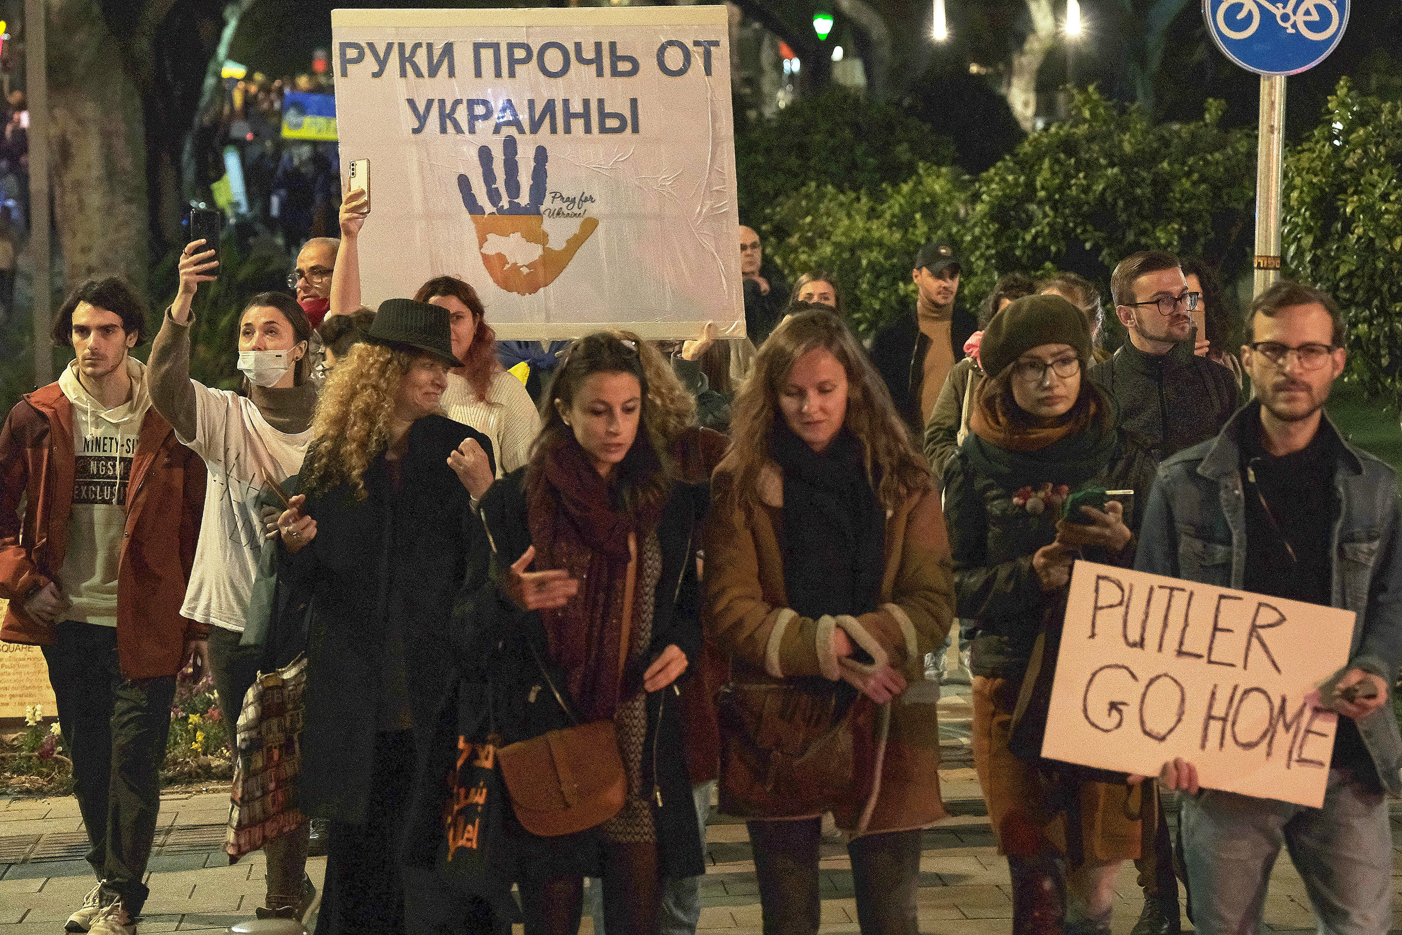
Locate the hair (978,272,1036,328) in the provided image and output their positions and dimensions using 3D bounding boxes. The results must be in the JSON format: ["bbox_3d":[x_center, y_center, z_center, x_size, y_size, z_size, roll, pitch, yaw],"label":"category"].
[{"bbox_3d":[0.979,-0.507,13.800,0.240,0.250,0.230,0,3,-9],"label":"hair"}]

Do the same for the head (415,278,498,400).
[{"bbox_3d":[-0.687,-0.372,12.300,0.230,0.330,0.250,1,3,13],"label":"head"}]

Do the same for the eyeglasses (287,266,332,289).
[{"bbox_3d":[-1.112,-0.549,12.600,0.140,0.050,0.140,-6,1,38],"label":"eyeglasses"}]

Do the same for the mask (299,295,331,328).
[{"bbox_3d":[-1.112,-0.451,12.600,0.130,0.100,0.100,2,3,36],"label":"mask"}]

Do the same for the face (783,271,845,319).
[{"bbox_3d":[0.443,-0.643,16.700,0.190,0.220,0.190,0,3,2],"label":"face"}]

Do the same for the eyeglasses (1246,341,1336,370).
[{"bbox_3d":[1.043,-0.196,7.700,0.148,0.050,0.130,0,4,6],"label":"eyeglasses"}]

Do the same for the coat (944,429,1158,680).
[{"bbox_3d":[0.690,0.170,8.650,0.440,0.520,0.360,0,3,0],"label":"coat"}]

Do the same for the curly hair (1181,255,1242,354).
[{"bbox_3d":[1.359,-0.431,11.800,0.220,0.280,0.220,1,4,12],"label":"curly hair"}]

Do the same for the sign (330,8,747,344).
[{"bbox_3d":[-0.481,-0.869,12.900,1.180,0.980,0.020,-1,-2,0],"label":"sign"}]

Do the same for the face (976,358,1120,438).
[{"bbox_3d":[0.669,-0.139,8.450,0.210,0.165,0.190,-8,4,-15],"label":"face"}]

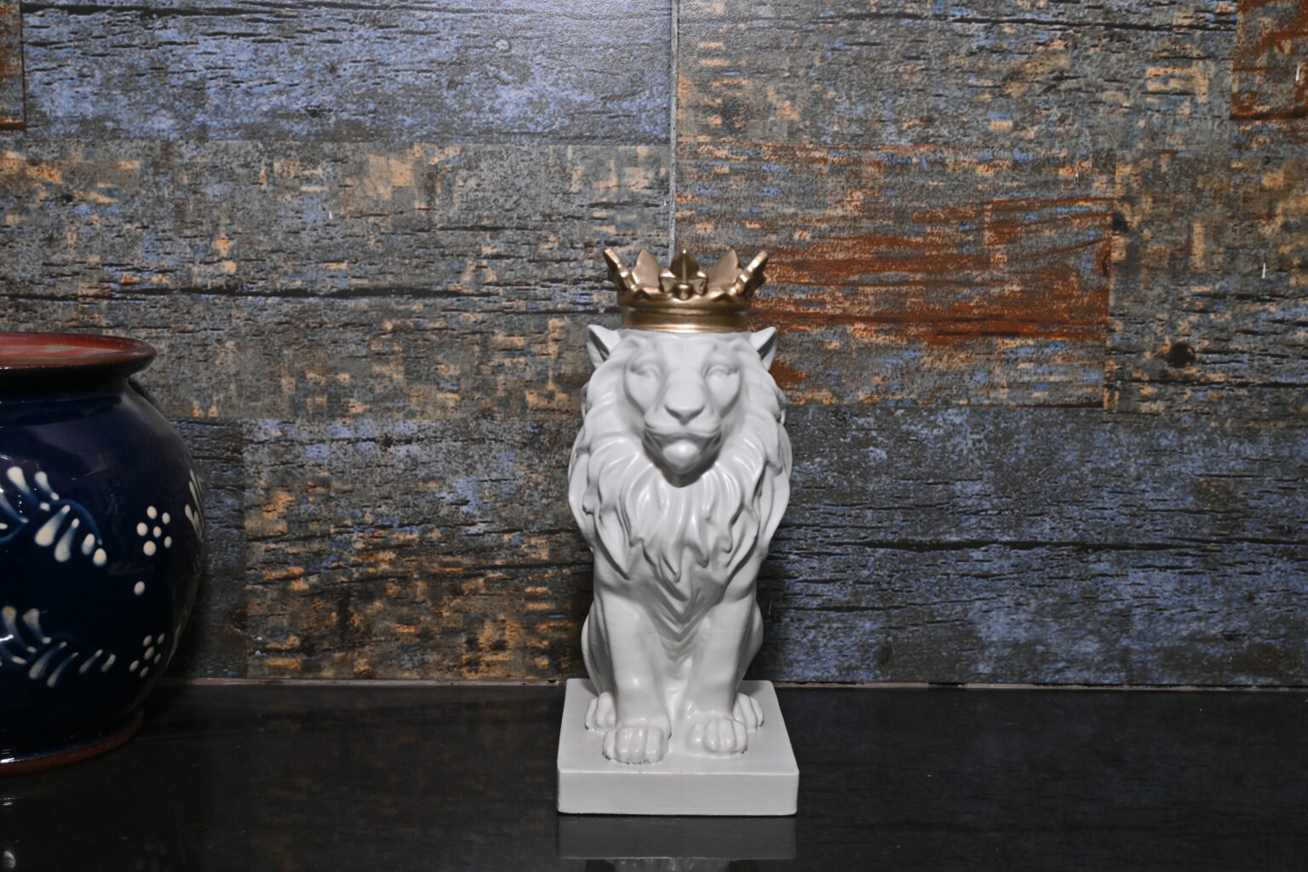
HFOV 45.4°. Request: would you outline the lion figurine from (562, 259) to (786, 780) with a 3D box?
[{"bbox_3d":[0.011,0.023,0.652,0.093,0.201,0.098,1,9,-1],"label":"lion figurine"}]

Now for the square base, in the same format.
[{"bbox_3d":[0.008,0.131,0.670,0.095,0.018,0.113,1,9,-1],"label":"square base"}]

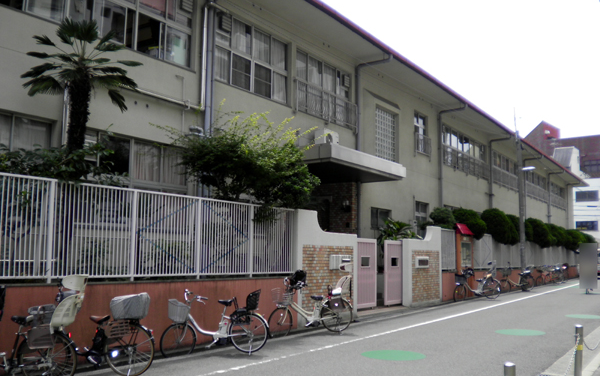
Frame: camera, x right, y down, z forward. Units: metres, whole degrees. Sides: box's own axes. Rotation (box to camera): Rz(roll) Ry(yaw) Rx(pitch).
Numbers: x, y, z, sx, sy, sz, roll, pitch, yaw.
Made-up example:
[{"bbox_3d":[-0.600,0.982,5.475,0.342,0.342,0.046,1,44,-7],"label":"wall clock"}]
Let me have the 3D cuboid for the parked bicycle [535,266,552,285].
[{"bbox_3d":[13.090,4.594,31.921,1.770,1.050,0.550,3,-6,-19],"label":"parked bicycle"}]

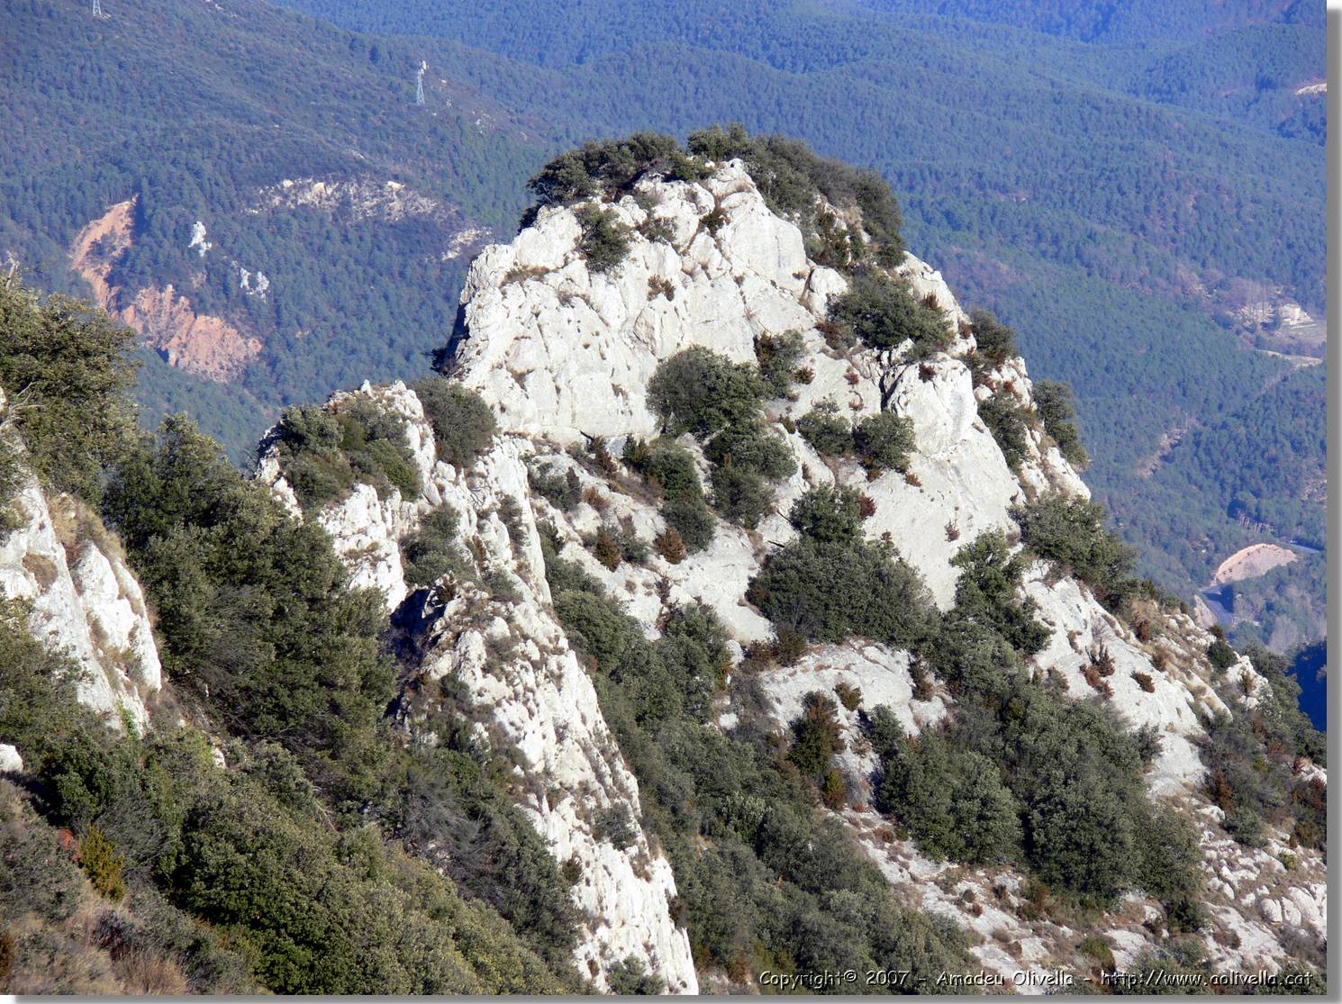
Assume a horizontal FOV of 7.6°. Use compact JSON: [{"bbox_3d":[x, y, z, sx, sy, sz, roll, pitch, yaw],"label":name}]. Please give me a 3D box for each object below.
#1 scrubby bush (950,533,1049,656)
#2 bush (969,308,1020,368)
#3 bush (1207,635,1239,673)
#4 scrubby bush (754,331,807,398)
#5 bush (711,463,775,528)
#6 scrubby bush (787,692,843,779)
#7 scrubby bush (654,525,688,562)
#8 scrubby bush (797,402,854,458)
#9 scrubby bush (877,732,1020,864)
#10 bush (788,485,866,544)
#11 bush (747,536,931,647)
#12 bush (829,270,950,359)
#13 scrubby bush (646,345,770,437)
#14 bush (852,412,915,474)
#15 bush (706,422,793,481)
[{"bbox_3d":[8.347,2.350,257.000,2.516,3.125,2.390,0,10,0],"label":"scrubby bush"},{"bbox_3d":[7.121,-3.597,223.200,1.093,1.222,1.038,0,12,0],"label":"bush"},{"bbox_3d":[11.952,3.287,219.480,0.686,0.758,0.652,0,12,0],"label":"bush"},{"bbox_3d":[2.854,-3.560,261.500,1.362,1.728,1.294,0,10,0],"label":"scrubby bush"},{"bbox_3d":[1.528,-0.139,214.830,1.365,1.253,1.297,0,12,0],"label":"bush"},{"bbox_3d":[2.971,4.823,209.250,1.155,1.709,1.097,0,12,0],"label":"scrubby bush"},{"bbox_3d":[-0.004,0.898,213.900,0.713,0.711,0.677,0,12,0],"label":"scrubby bush"},{"bbox_3d":[3.309,-1.543,217.155,1.199,1.103,1.139,0,12,0],"label":"scrubby bush"},{"bbox_3d":[5.713,6.093,208.320,2.929,2.478,2.490,0,12,0],"label":"scrubby bush"},{"bbox_3d":[3.972,0.317,258.000,1.989,1.496,1.761,0,10,0],"label":"bush"},{"bbox_3d":[3.534,1.881,212.970,3.882,2.098,2.398,0,12,0],"label":"bush"},{"bbox_3d":[4.739,-4.051,219.480,2.629,1.713,1.959,0,12,0],"label":"bush"},{"bbox_3d":[0.929,-2.808,260.000,3.060,2.289,2.693,0,10,0],"label":"scrubby bush"},{"bbox_3d":[4.543,-1.280,216.690,1.332,1.200,1.265,0,12,0],"label":"bush"},{"bbox_3d":[1.662,-1.063,216.225,1.892,1.125,1.286,0,12,0],"label":"bush"}]

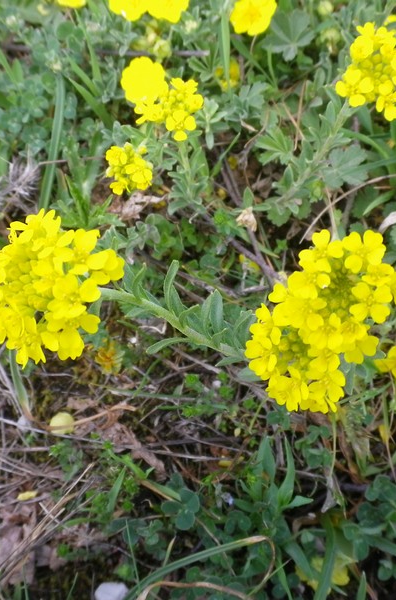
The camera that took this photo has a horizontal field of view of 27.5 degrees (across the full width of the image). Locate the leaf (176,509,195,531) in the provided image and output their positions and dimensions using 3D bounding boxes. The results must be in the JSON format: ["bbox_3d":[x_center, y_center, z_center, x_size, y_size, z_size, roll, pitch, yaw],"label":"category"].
[{"bbox_3d":[-0.005,0.083,0.305,0.007,0.004,0.008,0,55,0],"label":"leaf"}]

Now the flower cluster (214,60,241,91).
[{"bbox_3d":[0.017,-0.128,0.460,0.015,0.014,0.014,0,49,0],"label":"flower cluster"}]

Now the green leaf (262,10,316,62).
[{"bbox_3d":[0.050,-0.148,0.455,0.031,0.005,0.030,0,82,3],"label":"green leaf"}]

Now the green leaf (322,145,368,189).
[{"bbox_3d":[0.074,-0.067,0.407,0.022,0.005,0.024,35,79,13],"label":"green leaf"}]

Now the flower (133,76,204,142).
[{"bbox_3d":[-0.013,-0.087,0.370,0.031,0.024,0.026,0,65,0],"label":"flower"}]

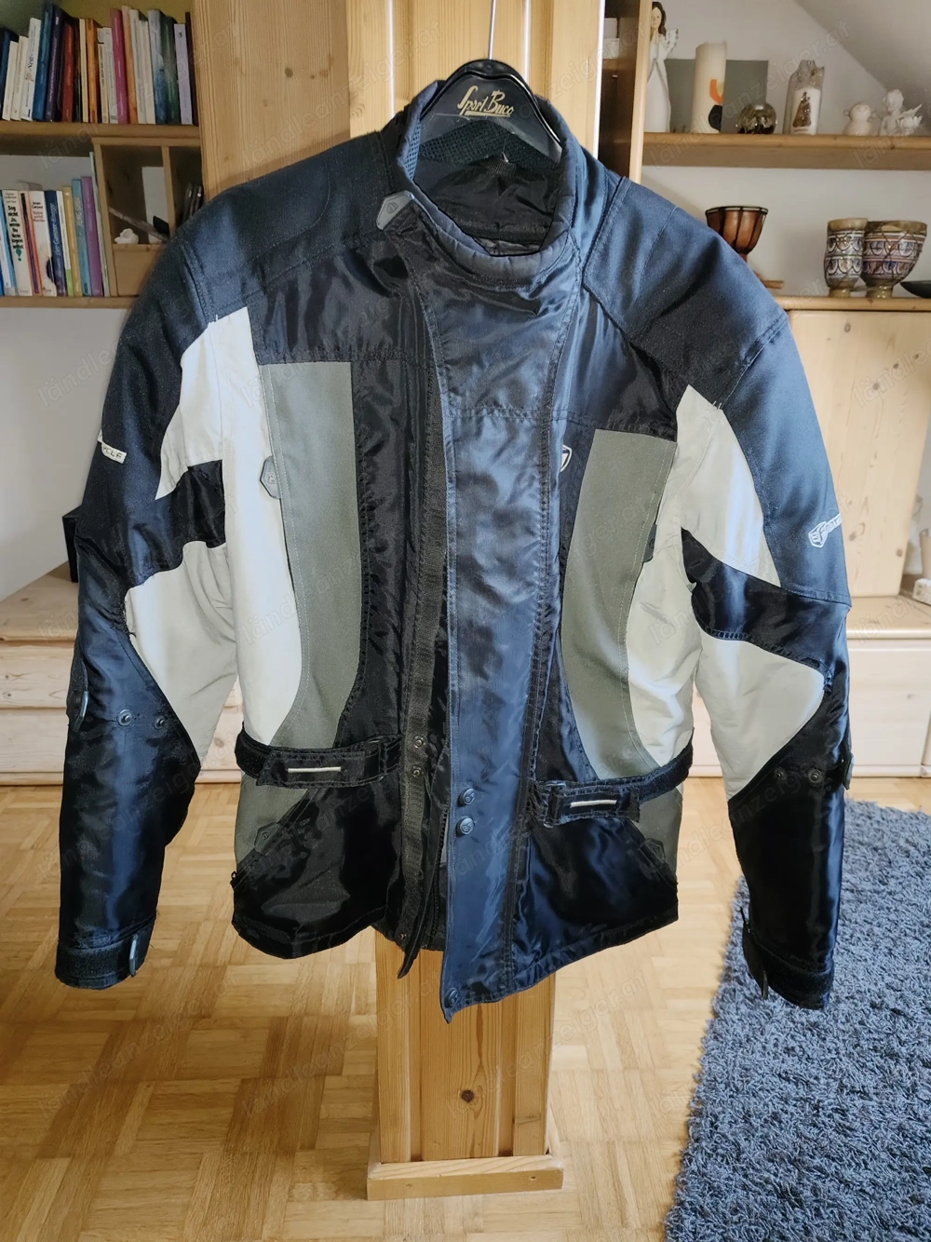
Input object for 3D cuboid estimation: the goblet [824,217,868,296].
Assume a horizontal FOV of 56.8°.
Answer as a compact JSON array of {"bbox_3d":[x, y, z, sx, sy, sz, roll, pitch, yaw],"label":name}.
[{"bbox_3d":[0.962,-0.916,2.193,0.111,0.184,0.111,0,18,-1],"label":"goblet"}]

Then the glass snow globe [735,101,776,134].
[{"bbox_3d":[0.690,-1.175,2.034,0.085,0.089,0.085,0,19,-2],"label":"glass snow globe"}]

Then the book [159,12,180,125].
[{"bbox_3d":[-0.646,-1.228,1.955,0.028,0.210,0.140,2,18,-2],"label":"book"}]

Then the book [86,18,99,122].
[{"bbox_3d":[-0.818,-1.222,1.945,0.019,0.200,0.125,5,18,-3],"label":"book"}]

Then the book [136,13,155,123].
[{"bbox_3d":[-0.691,-1.208,1.923,0.018,0.198,0.122,1,19,-2],"label":"book"}]

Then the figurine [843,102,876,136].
[{"bbox_3d":[0.878,-1.110,1.921,0.068,0.080,0.062,5,19,12],"label":"figurine"}]

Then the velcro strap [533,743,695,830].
[{"bbox_3d":[0.146,0.159,0.837,0.160,0.046,0.042,-12,20,-13],"label":"velcro strap"}]

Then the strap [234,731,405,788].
[{"bbox_3d":[-0.140,0.128,0.812,0.157,0.040,0.042,2,18,6],"label":"strap"}]

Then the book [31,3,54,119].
[{"bbox_3d":[-0.875,-1.175,1.848,0.023,0.218,0.145,13,17,-6],"label":"book"}]

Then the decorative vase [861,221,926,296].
[{"bbox_3d":[0.999,-0.851,2.049,0.158,0.165,0.158,0,18,0],"label":"decorative vase"}]

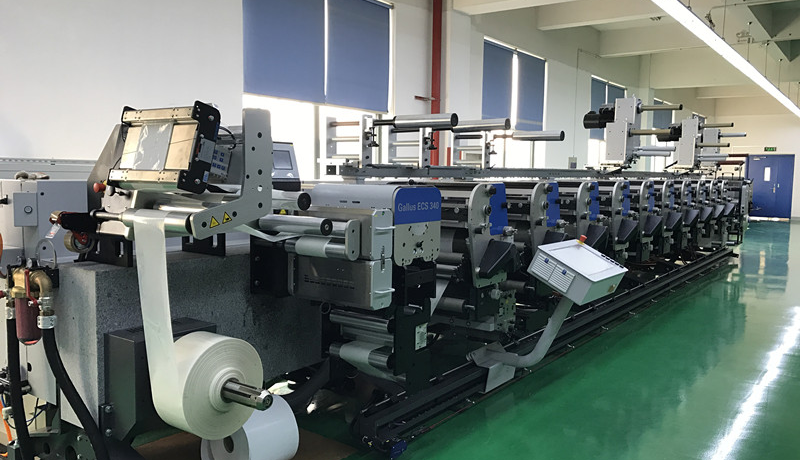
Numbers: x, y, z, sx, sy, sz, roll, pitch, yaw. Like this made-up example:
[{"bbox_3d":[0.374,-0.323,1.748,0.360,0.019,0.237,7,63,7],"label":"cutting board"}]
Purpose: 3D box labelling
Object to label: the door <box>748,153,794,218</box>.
[{"bbox_3d":[11.903,-1.392,20.948,1.360,2.060,0.120,5,6,36],"label":"door"}]

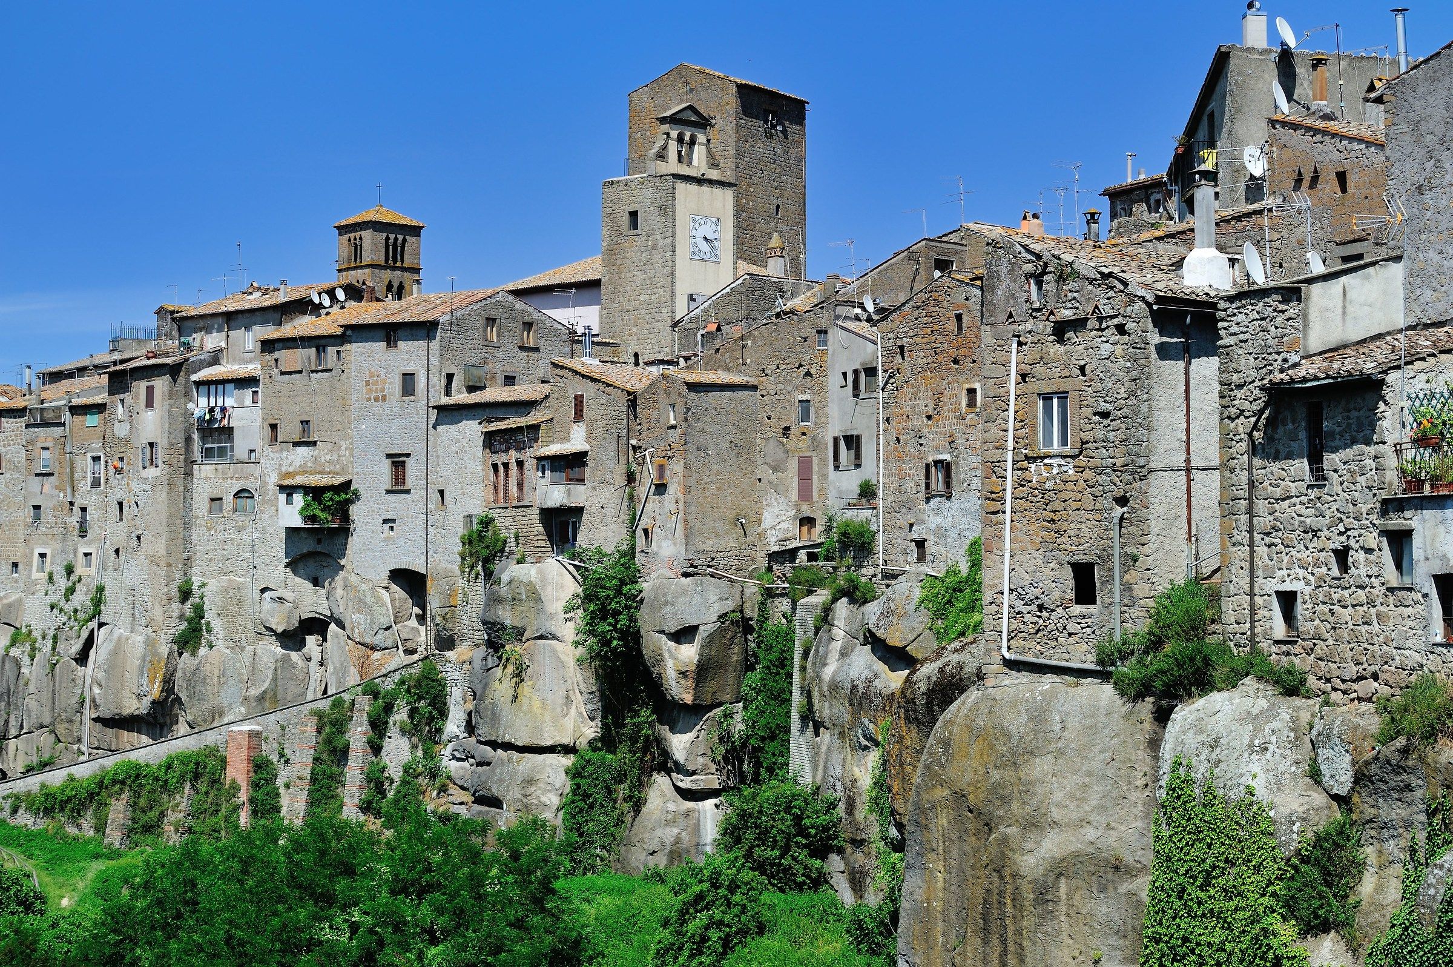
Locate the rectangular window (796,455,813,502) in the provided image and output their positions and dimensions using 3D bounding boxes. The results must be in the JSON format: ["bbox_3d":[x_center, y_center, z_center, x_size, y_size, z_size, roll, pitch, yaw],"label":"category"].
[{"bbox_3d":[2.914,-0.169,105.000,0.750,1.720,0.200,-1,-2,36],"label":"rectangular window"}]

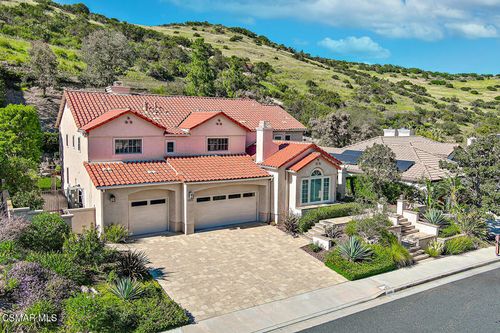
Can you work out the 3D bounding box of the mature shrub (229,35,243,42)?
[{"bbox_3d":[-6.749,-60.266,190.000,6.200,3.400,5.200,1,6,0],"label":"mature shrub"}]

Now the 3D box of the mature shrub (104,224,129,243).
[{"bbox_3d":[-8.031,4.057,24.093,1.313,0.990,1.161,-3,7,-32],"label":"mature shrub"}]

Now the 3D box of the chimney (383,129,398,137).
[{"bbox_3d":[18.422,-4.207,52.600,0.950,1.200,1.600,-4,8,-35],"label":"chimney"}]

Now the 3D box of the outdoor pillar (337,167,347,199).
[{"bbox_3d":[7.736,1.344,33.842,0.475,2.676,0.475,-3,7,-32],"label":"outdoor pillar"}]

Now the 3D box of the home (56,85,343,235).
[{"bbox_3d":[-3.555,-1.595,35.772,22.220,9.797,21.008,-3,7,-32],"label":"home"}]

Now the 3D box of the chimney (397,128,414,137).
[{"bbox_3d":[20.084,-4.159,52.000,0.950,1.200,1.600,-4,8,-35],"label":"chimney"}]

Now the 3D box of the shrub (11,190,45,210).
[{"bbox_3d":[-15.295,2.511,27.700,2.100,1.700,1.900,-3,7,-32],"label":"shrub"}]

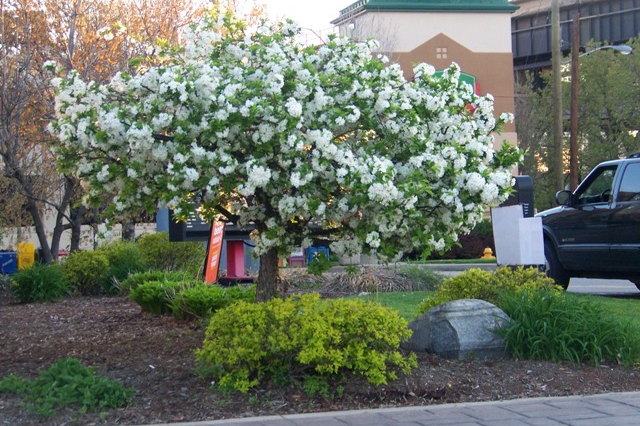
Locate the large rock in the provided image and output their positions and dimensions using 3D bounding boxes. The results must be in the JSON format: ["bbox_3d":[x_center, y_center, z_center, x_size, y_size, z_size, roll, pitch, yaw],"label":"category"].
[{"bbox_3d":[1.002,0.830,11.600,0.786,0.412,0.600,-1,0,0],"label":"large rock"}]

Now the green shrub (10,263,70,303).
[{"bbox_3d":[-3.400,0.844,19.600,0.743,0.457,0.700,-1,0,0],"label":"green shrub"}]

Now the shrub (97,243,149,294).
[{"bbox_3d":[-2.577,0.714,21.200,0.685,0.677,0.650,-1,0,0],"label":"shrub"}]

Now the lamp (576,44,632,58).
[{"bbox_3d":[9.551,-5.455,54.000,1.900,0.460,0.360,-1,0,0],"label":"lamp"}]

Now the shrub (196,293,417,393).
[{"bbox_3d":[-0.084,0.779,10.000,1.368,0.545,1.100,-1,0,0],"label":"shrub"}]

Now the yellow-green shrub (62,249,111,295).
[{"bbox_3d":[-2.989,0.757,20.500,0.688,0.583,0.650,-1,0,0],"label":"yellow-green shrub"}]

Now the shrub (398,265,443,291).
[{"bbox_3d":[1.287,0.849,20.600,0.615,0.352,0.550,-1,0,0],"label":"shrub"}]

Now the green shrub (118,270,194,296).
[{"bbox_3d":[-1.899,0.869,18.800,0.935,0.394,0.750,-1,0,0],"label":"green shrub"}]

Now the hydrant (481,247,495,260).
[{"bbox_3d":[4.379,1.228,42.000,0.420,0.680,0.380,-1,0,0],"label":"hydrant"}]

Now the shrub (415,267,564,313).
[{"bbox_3d":[1.486,0.738,14.100,1.245,0.539,1.050,-1,0,0],"label":"shrub"}]

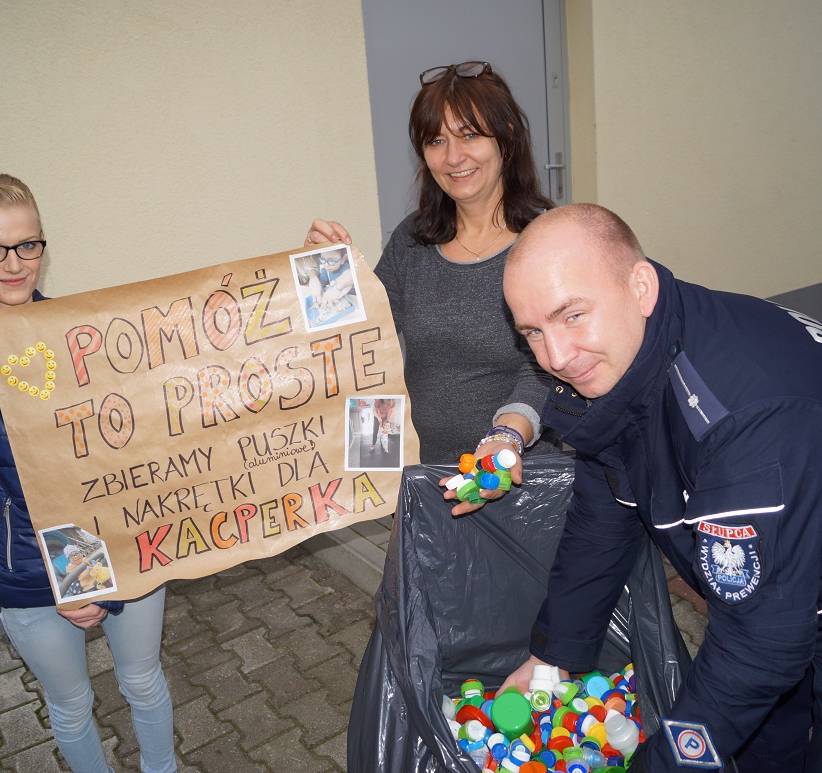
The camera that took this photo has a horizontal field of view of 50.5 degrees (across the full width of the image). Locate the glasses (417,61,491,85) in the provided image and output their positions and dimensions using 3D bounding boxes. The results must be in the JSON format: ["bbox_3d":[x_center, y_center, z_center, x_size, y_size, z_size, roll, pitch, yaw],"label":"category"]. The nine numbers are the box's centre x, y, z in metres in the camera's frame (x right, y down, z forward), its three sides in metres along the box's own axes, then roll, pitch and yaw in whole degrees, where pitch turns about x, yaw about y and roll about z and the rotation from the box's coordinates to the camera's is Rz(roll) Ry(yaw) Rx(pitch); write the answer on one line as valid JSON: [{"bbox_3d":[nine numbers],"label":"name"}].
[{"bbox_3d":[0.099,-0.534,1.621,0.138,0.042,0.140,1,-24,18],"label":"glasses"}]

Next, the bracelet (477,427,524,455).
[{"bbox_3d":[0.135,0.093,1.310,0.067,0.056,0.029,17,34,12],"label":"bracelet"}]

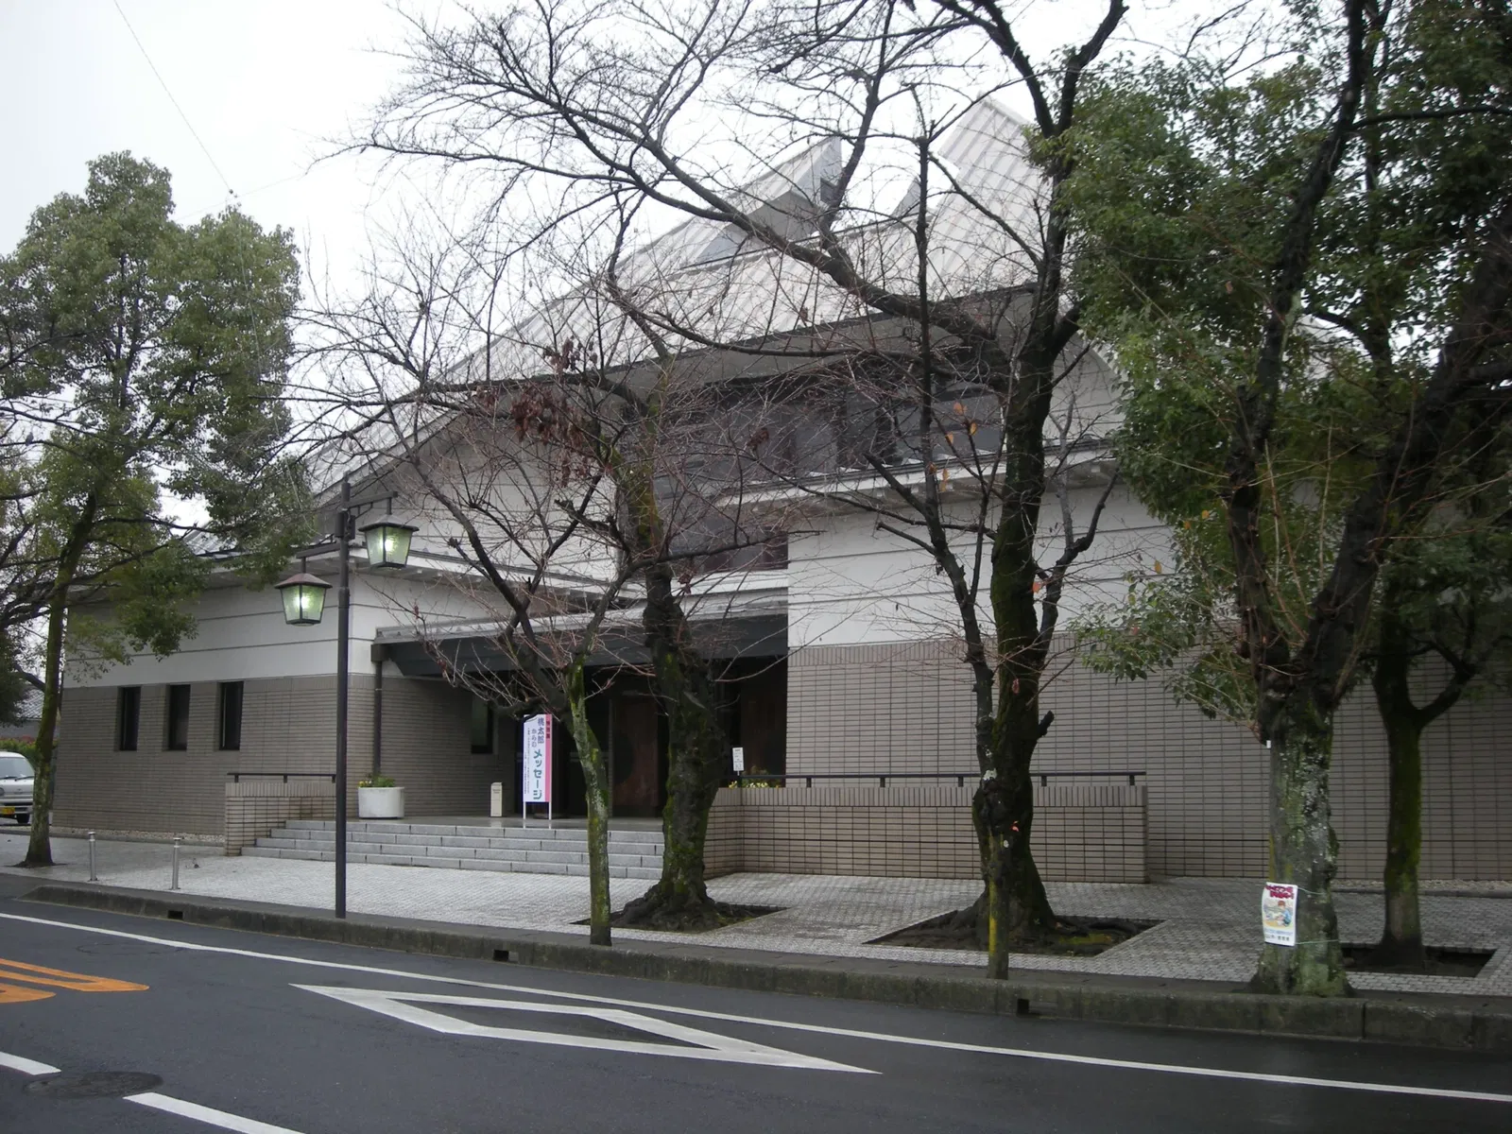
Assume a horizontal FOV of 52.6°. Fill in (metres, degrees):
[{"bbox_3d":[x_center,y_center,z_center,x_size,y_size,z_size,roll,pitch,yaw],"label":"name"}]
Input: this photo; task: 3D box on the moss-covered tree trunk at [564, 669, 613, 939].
[{"bbox_3d":[-1.429,1.999,13.049,0.359,2.374,0.300,1,-8,-6],"label":"moss-covered tree trunk"}]

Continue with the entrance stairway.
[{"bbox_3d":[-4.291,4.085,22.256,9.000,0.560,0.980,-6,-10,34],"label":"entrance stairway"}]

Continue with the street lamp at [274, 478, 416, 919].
[{"bbox_3d":[-4.130,1.252,15.174,1.900,4.350,0.450,-7,-11,41],"label":"street lamp"}]

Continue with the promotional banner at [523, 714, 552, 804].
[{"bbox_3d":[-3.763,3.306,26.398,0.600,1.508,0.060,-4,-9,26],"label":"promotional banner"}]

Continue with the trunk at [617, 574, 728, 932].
[{"bbox_3d":[-0.824,1.762,15.203,1.094,3.506,0.950,0,-8,-3],"label":"trunk"}]

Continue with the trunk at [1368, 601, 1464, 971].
[{"bbox_3d":[4.725,1.524,10.842,0.600,2.531,0.500,-3,-9,23],"label":"trunk"}]

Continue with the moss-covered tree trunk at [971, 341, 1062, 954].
[{"bbox_3d":[2.342,0.655,13.439,0.760,5.269,0.660,-1,-8,10],"label":"moss-covered tree trunk"}]

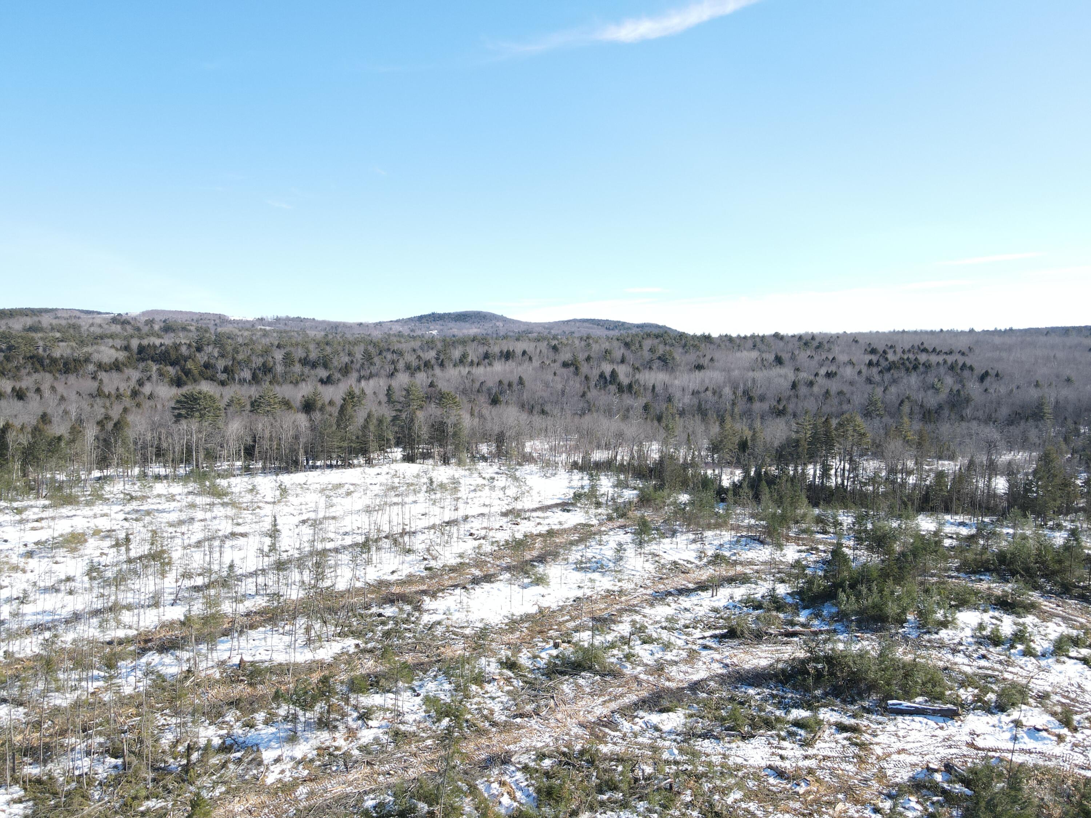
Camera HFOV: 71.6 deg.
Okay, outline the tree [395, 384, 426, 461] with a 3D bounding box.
[{"bbox_3d":[-31.790,2.970,178.000,7.400,18.400,7.200,0,5,0],"label":"tree"}]

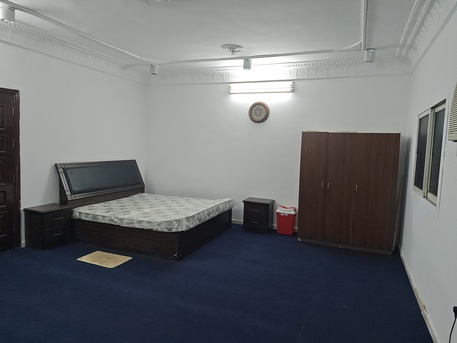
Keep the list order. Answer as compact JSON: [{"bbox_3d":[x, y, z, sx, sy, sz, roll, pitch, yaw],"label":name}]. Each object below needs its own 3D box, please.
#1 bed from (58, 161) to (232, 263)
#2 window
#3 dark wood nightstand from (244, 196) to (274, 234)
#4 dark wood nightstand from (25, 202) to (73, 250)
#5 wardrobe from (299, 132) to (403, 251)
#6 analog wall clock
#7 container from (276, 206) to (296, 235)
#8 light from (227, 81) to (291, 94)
[{"bbox_3d":[-1.292,0.477,5.200,2.270,1.200,1.890,3,5,23],"label":"bed"},{"bbox_3d":[2.120,-0.186,3.240,0.080,0.935,1.300,3,5,23],"label":"window"},{"bbox_3d":[0.550,0.819,5.603,0.490,0.560,0.350,3,5,23],"label":"dark wood nightstand"},{"bbox_3d":[-2.663,0.821,4.527,0.360,0.540,0.470,3,5,23],"label":"dark wood nightstand"},{"bbox_3d":[1.904,0.287,4.913,1.380,1.800,0.470,3,5,23],"label":"wardrobe"},{"bbox_3d":[0.574,-1.098,5.633,0.400,0.400,0.055,3,5,23],"label":"analog wall clock"},{"bbox_3d":[1.048,0.887,5.452,0.340,0.475,0.240,3,5,23],"label":"container"},{"bbox_3d":[0.584,-1.526,5.583,1.230,0.180,0.090,3,5,23],"label":"light"}]

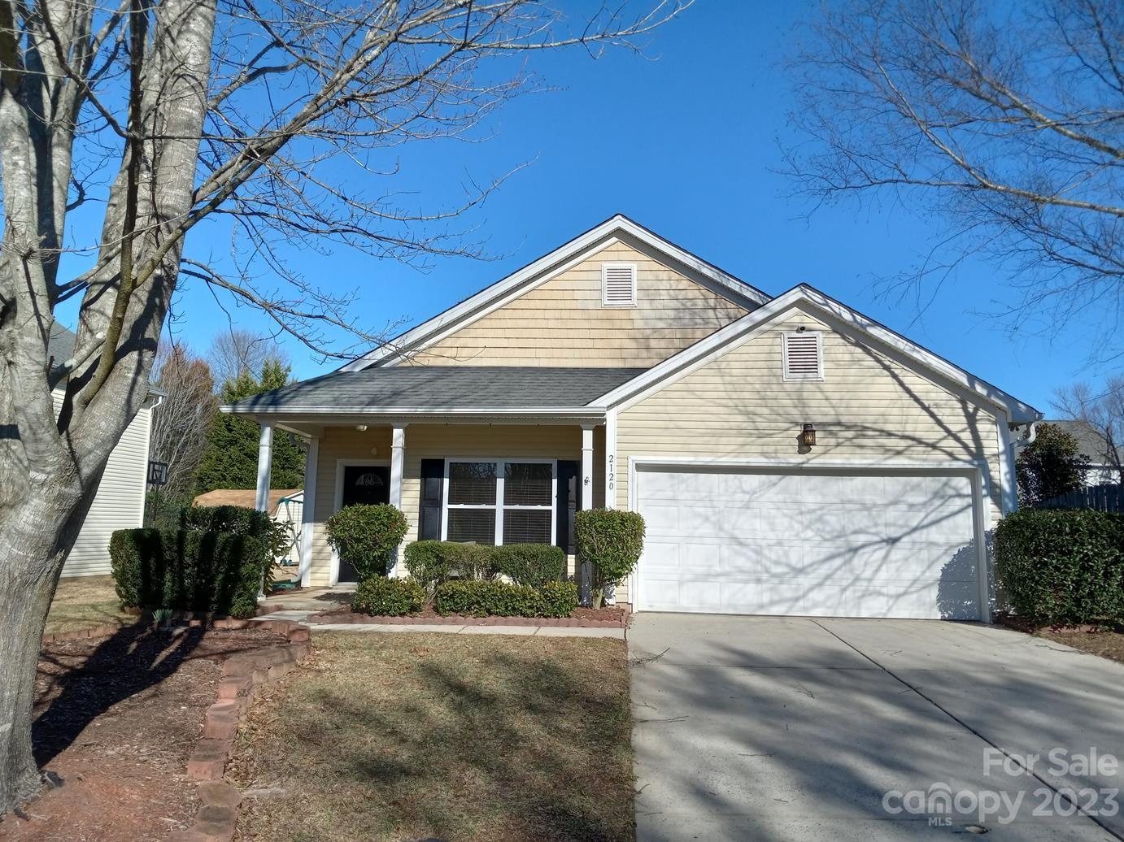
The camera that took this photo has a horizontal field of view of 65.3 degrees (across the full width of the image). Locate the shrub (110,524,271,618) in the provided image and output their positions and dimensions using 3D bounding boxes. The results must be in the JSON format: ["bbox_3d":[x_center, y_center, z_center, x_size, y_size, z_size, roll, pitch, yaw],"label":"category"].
[{"bbox_3d":[-5.061,2.044,12.067,1.942,1.156,1.000,1,-9,4],"label":"shrub"}]

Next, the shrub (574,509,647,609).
[{"bbox_3d":[0.662,1.912,12.032,0.950,1.351,0.950,1,-9,4],"label":"shrub"}]

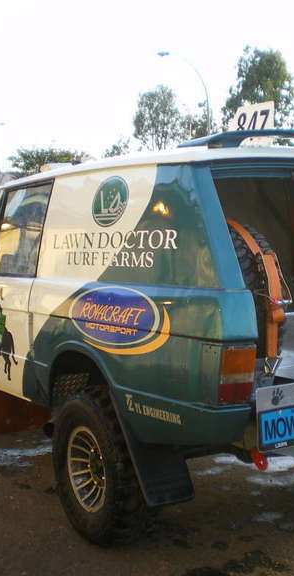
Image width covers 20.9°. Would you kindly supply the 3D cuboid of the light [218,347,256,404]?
[{"bbox_3d":[0.330,0.335,3.091,0.150,0.215,0.070,-3,5,-31],"label":"light"}]

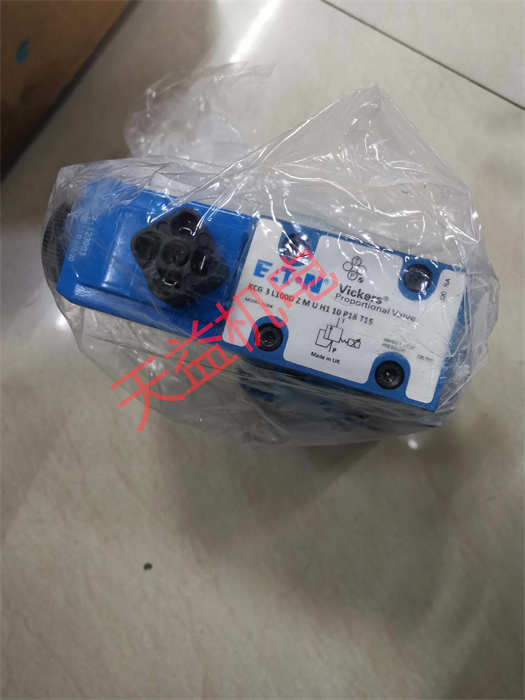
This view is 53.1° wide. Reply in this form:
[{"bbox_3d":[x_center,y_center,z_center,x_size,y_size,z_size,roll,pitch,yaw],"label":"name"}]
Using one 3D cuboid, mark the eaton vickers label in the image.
[{"bbox_3d":[0.026,-0.013,0.169,0.069,0.001,0.043,17,86,4],"label":"eaton vickers label"}]

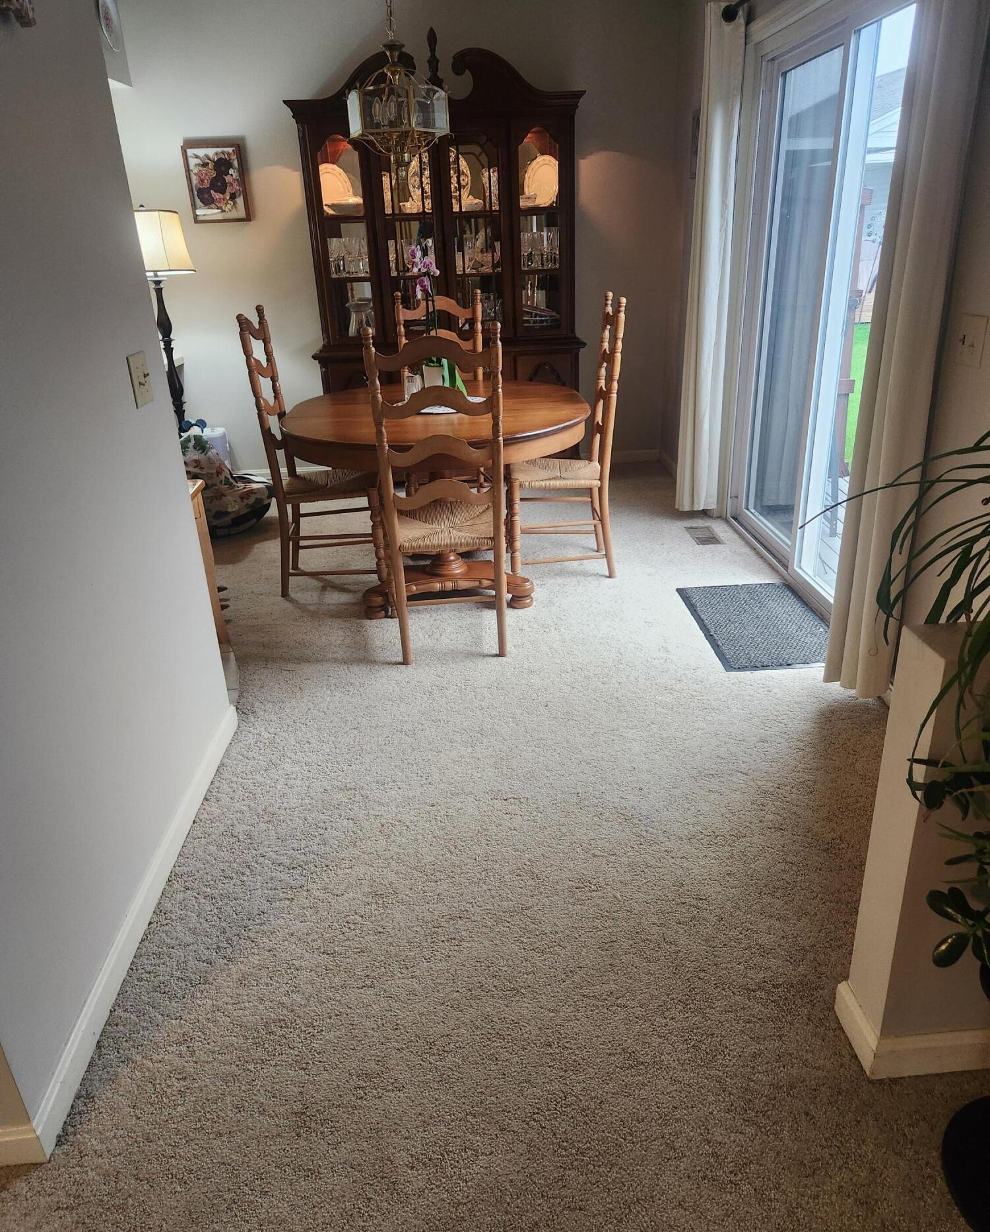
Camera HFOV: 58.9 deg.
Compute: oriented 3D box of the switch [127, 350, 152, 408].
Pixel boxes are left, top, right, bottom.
[{"bbox_3d":[-0.857,-0.575,2.126,0.018,0.119,0.118,-3,24,-1],"label":"switch"}]

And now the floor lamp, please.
[{"bbox_3d":[-1.794,-1.397,4.872,0.430,1.610,0.430,-3,24,-1],"label":"floor lamp"}]

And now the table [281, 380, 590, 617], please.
[{"bbox_3d":[-0.224,-0.518,3.765,1.220,0.750,1.440,-3,24,-1],"label":"table"}]

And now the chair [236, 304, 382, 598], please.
[{"bbox_3d":[-0.728,-0.691,3.703,0.480,1.160,0.500,-3,24,-1],"label":"chair"}]

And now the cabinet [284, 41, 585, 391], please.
[{"bbox_3d":[-0.274,-1.900,4.957,1.520,2.330,0.440,-3,24,-1],"label":"cabinet"}]

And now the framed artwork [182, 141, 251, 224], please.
[{"bbox_3d":[-1.547,-2.409,4.886,0.320,0.395,0.030,-3,24,-1],"label":"framed artwork"}]

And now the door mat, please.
[{"bbox_3d":[1.003,0.020,3.324,0.460,0.012,0.760,-3,24,-1],"label":"door mat"}]

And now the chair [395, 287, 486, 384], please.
[{"bbox_3d":[-0.244,-0.968,4.283,0.500,1.160,0.490,-3,24,-1],"label":"chair"}]

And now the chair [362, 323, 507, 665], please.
[{"bbox_3d":[-0.189,-0.447,3.088,0.500,1.160,0.490,-4,24,-3],"label":"chair"}]

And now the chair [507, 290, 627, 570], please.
[{"bbox_3d":[0.283,-0.757,3.745,0.490,1.160,0.500,-3,24,-1],"label":"chair"}]

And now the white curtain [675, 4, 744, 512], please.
[{"bbox_3d":[0.991,-1.552,4.111,0.180,2.180,0.260,-3,24,-1],"label":"white curtain"}]

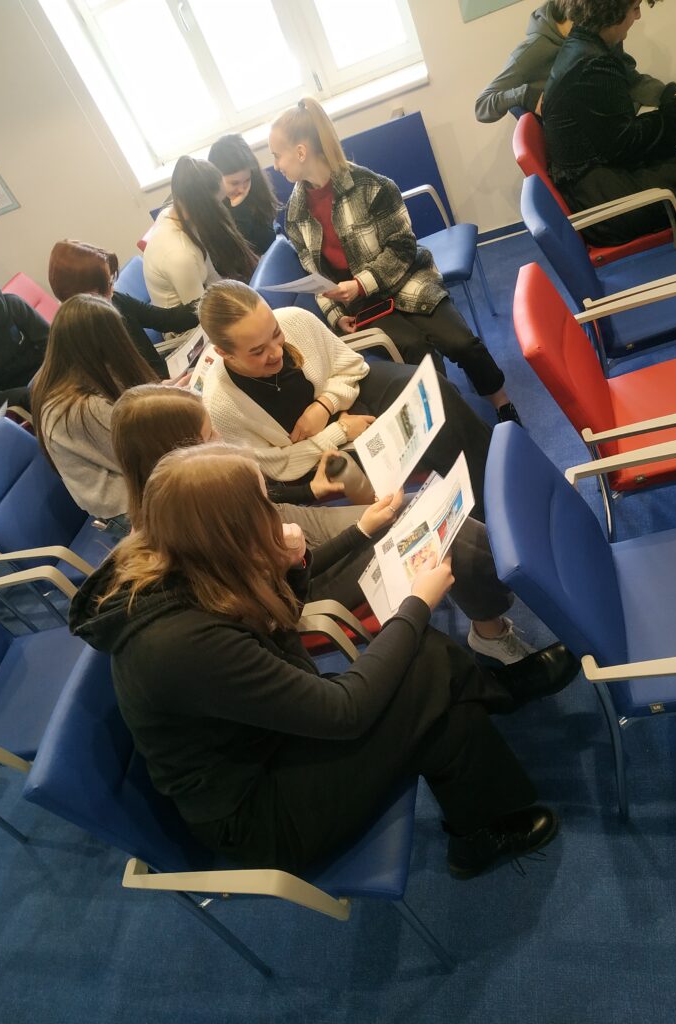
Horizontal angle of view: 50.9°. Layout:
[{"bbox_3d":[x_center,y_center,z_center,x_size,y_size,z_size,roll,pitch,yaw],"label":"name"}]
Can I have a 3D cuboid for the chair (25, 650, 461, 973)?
[{"bbox_3d":[-0.117,0.621,1.619,0.605,0.905,0.575,-11,42,20],"label":"chair"}]

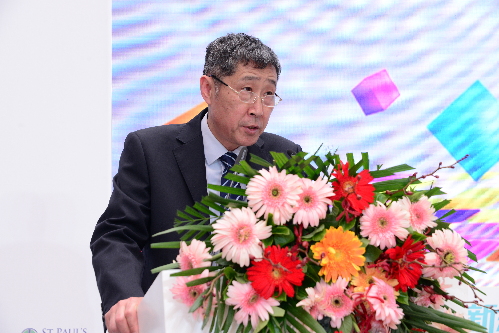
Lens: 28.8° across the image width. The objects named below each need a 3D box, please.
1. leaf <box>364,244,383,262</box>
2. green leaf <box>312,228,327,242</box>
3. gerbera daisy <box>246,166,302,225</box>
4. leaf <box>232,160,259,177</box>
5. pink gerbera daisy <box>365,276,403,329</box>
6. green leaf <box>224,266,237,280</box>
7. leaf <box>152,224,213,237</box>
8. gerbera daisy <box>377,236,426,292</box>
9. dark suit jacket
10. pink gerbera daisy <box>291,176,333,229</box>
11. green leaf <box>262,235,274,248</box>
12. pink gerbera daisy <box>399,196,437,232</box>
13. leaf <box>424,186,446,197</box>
[{"bbox_3d":[0.219,0.155,1.730,0.034,0.034,0.012,0,-11,-9],"label":"leaf"},{"bbox_3d":[0.129,0.128,1.790,0.032,0.030,0.015,1,-3,-12],"label":"green leaf"},{"bbox_3d":[0.044,0.051,1.700,0.099,0.102,0.030,0,-7,2],"label":"gerbera daisy"},{"bbox_3d":[-0.008,0.004,1.840,0.052,0.025,0.015,30,-19,0],"label":"leaf"},{"bbox_3d":[0.245,0.245,1.750,0.080,0.096,0.045,2,-12,-30],"label":"pink gerbera daisy"},{"bbox_3d":[-0.034,0.191,1.730,0.022,0.026,0.012,0,-11,11],"label":"green leaf"},{"bbox_3d":[-0.120,0.115,1.740,0.112,0.014,0.022,-6,25,-12],"label":"leaf"},{"bbox_3d":[0.280,0.181,1.790,0.098,0.103,0.040,1,0,-22],"label":"gerbera daisy"},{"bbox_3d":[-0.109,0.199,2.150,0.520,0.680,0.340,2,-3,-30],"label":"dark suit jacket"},{"bbox_3d":[0.109,0.064,1.770,0.094,0.096,0.035,0,-5,-6],"label":"pink gerbera daisy"},{"bbox_3d":[0.034,0.136,1.770,0.030,0.030,0.015,0,-3,-6],"label":"green leaf"},{"bbox_3d":[0.322,0.094,1.860,0.083,0.080,0.035,1,-6,-25],"label":"pink gerbera daisy"},{"bbox_3d":[0.356,0.048,1.860,0.042,0.012,0.025,6,26,-6],"label":"leaf"}]

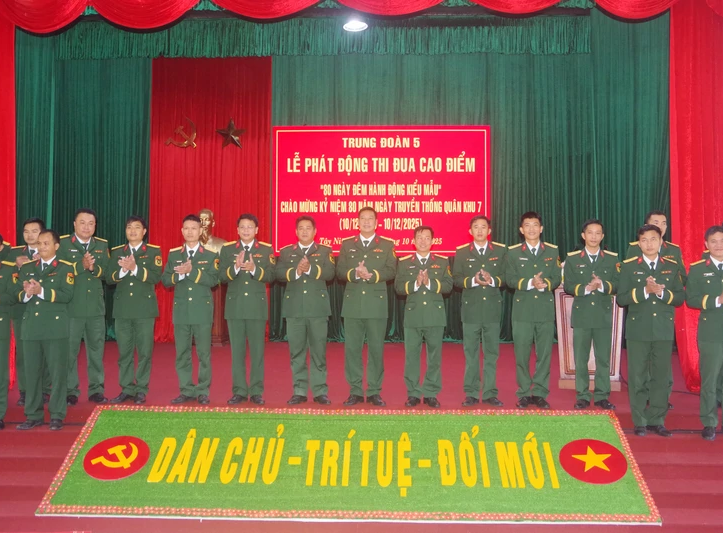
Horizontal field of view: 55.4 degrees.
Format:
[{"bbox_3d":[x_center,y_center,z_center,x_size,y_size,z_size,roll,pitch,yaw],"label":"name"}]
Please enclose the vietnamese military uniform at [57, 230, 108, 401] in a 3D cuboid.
[{"bbox_3d":[-2.496,0.453,6.190,0.477,1.488,0.420,0,0,-6],"label":"vietnamese military uniform"}]

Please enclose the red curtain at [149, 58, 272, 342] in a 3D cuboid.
[{"bbox_3d":[-2.362,-1.083,10.800,1.915,4.552,0.200,0,0,2],"label":"red curtain"}]

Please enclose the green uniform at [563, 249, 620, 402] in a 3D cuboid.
[{"bbox_3d":[2.012,0.507,6.020,0.470,1.360,0.380,0,-1,14],"label":"green uniform"}]

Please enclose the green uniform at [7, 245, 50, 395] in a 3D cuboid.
[{"bbox_3d":[-2.941,0.492,6.174,0.467,1.384,0.380,0,-1,-9],"label":"green uniform"}]

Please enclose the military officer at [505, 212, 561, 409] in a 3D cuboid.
[{"bbox_3d":[1.524,0.378,6.096,0.497,1.726,0.420,0,-1,12],"label":"military officer"}]

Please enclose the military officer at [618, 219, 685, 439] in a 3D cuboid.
[{"bbox_3d":[2.411,0.529,5.730,0.510,1.730,0.400,0,-1,10],"label":"military officer"}]

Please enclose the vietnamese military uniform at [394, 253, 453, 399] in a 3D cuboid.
[{"bbox_3d":[0.552,0.534,6.137,0.518,1.304,0.380,0,-1,6],"label":"vietnamese military uniform"}]

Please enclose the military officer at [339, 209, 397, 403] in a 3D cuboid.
[{"bbox_3d":[0.044,0.345,6.070,0.529,1.762,0.460,0,0,2],"label":"military officer"}]

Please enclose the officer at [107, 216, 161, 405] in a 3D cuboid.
[{"bbox_3d":[-2.071,0.383,6.278,0.484,1.691,0.420,0,-1,-3],"label":"officer"}]

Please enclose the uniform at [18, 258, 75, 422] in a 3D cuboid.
[{"bbox_3d":[-2.747,0.632,6.000,0.460,1.420,0.360,0,-1,1],"label":"uniform"}]

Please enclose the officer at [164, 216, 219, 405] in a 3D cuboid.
[{"bbox_3d":[-1.549,0.377,6.250,0.490,1.700,0.400,0,-1,-4],"label":"officer"}]

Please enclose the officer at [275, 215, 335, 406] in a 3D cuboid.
[{"bbox_3d":[-0.505,0.382,6.150,0.545,1.688,0.460,0,0,0],"label":"officer"}]

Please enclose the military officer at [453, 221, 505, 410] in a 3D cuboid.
[{"bbox_3d":[1.040,0.382,6.040,0.483,1.688,0.450,0,0,3],"label":"military officer"}]

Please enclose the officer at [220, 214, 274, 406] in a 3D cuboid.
[{"bbox_3d":[-1.035,0.377,6.250,0.490,1.700,0.400,0,-1,-7],"label":"officer"}]

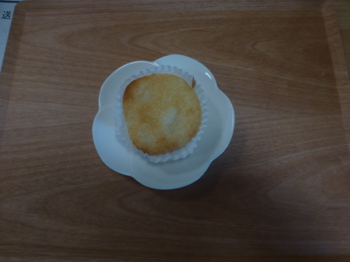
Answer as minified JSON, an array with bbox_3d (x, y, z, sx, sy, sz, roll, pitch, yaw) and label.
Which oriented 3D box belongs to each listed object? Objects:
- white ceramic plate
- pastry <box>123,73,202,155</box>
[{"bbox_3d":[-0.010,-0.010,0.233,0.128,0.027,0.130,0,73,-1],"label":"white ceramic plate"},{"bbox_3d":[-0.011,-0.012,0.221,0.067,0.038,0.070,0,73,-1],"label":"pastry"}]

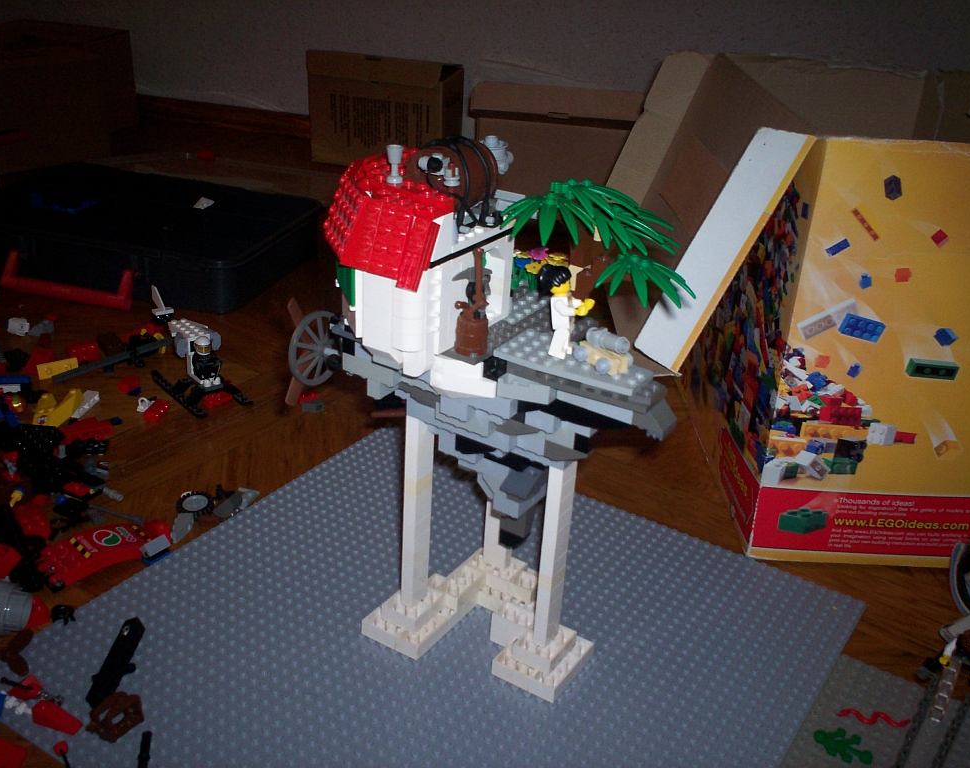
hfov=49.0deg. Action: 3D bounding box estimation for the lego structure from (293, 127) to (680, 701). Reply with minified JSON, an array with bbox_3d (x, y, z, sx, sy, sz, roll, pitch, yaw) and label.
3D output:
[{"bbox_3d":[0.016,0.024,0.546,0.166,0.303,0.157,19,29,27],"label":"lego structure"}]

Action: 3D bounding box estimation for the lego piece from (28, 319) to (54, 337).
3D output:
[{"bbox_3d":[-0.405,-0.051,0.972,0.021,0.012,0.014,-12,30,-31],"label":"lego piece"}]

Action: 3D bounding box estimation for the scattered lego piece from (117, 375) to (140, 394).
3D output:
[{"bbox_3d":[-0.296,0.001,0.886,0.017,0.009,0.015,-16,32,-36],"label":"scattered lego piece"}]

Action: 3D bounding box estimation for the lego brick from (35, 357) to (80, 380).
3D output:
[{"bbox_3d":[-0.361,-0.013,0.901,0.033,0.011,0.010,-16,33,-36],"label":"lego brick"}]

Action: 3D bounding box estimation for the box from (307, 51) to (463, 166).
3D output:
[{"bbox_3d":[-0.142,-0.403,1.596,0.200,0.138,0.130,9,26,10],"label":"box"}]

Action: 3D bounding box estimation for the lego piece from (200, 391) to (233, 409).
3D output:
[{"bbox_3d":[-0.219,0.014,0.876,0.016,0.007,0.025,18,29,26],"label":"lego piece"}]

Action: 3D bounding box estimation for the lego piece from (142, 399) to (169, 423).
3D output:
[{"bbox_3d":[-0.262,0.021,0.850,0.013,0.009,0.024,8,26,8],"label":"lego piece"}]

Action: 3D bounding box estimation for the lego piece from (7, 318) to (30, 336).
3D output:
[{"bbox_3d":[-0.424,-0.052,0.969,0.018,0.014,0.013,-3,27,-14],"label":"lego piece"}]

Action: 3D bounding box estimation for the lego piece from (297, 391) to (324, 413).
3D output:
[{"bbox_3d":[-0.144,0.015,0.879,0.021,0.011,0.017,-4,27,-16],"label":"lego piece"}]

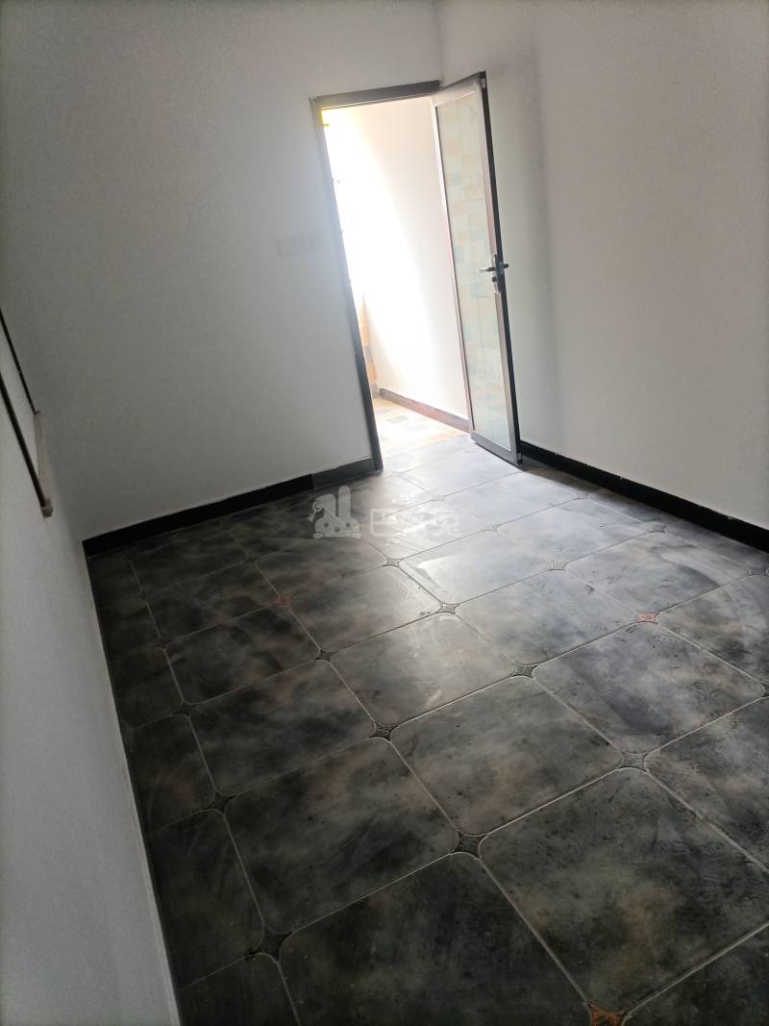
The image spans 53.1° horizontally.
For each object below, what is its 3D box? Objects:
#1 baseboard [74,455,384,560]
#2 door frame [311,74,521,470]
[{"bbox_3d":[-0.799,-0.055,4.190,1.630,0.087,0.020,-18,24,-19],"label":"baseboard"},{"bbox_3d":[0.243,-1.194,4.103,0.747,1.998,0.644,-18,24,-19],"label":"door frame"}]

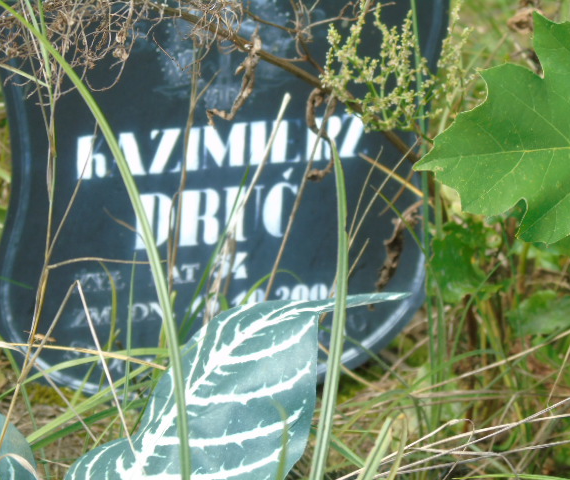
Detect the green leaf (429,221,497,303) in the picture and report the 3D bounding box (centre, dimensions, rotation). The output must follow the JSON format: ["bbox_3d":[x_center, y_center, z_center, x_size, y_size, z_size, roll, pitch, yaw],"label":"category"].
[{"bbox_3d":[0.102,0.012,2.950,0.039,0.041,0.025,0,20,0],"label":"green leaf"}]

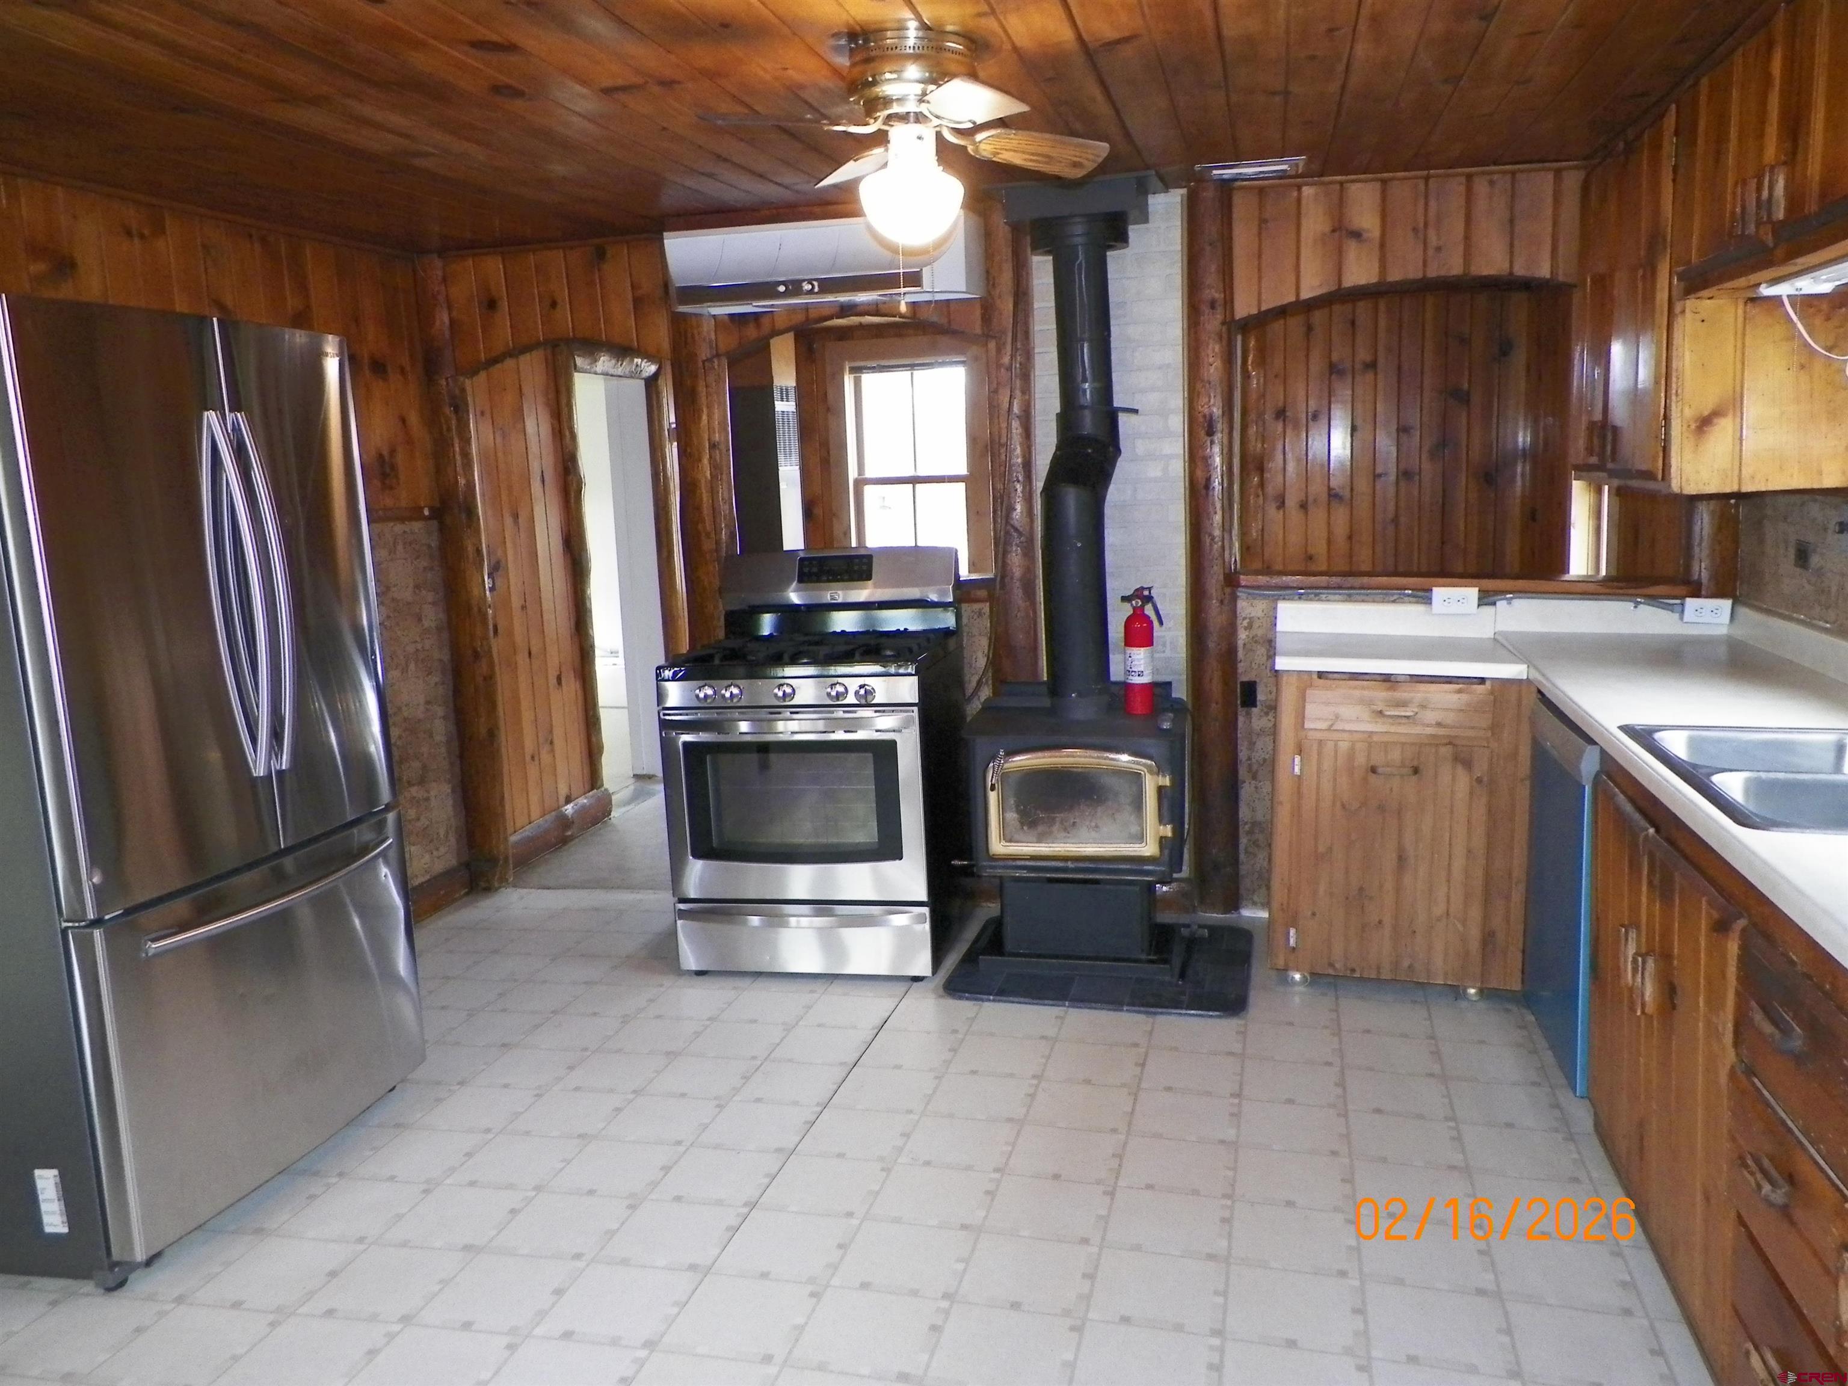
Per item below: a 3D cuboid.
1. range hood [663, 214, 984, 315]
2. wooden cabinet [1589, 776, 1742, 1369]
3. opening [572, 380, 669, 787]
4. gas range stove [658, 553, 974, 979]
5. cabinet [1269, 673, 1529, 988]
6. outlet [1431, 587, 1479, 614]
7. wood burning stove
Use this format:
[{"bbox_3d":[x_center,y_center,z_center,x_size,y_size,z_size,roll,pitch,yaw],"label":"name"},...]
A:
[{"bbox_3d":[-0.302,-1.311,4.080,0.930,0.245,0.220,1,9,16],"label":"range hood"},{"bbox_3d":[1.623,0.608,2.406,0.575,0.763,0.962,1,9,15],"label":"wooden cabinet"},{"bbox_3d":[-1.354,-0.434,5.977,0.139,1.933,0.684,1,9,15],"label":"opening"},{"bbox_3d":[-0.316,0.195,4.087,0.753,1.190,0.684,0,9,9],"label":"gas range stove"},{"bbox_3d":[1.333,0.328,3.825,0.639,0.833,0.595,1,9,15],"label":"cabinet"},{"bbox_3d":[1.579,-0.272,3.968,0.127,0.074,0.040,1,9,15],"label":"outlet"},{"bbox_3d":[0.441,-0.334,3.848,0.595,2.201,0.615,1,9,15],"label":"wood burning stove"}]

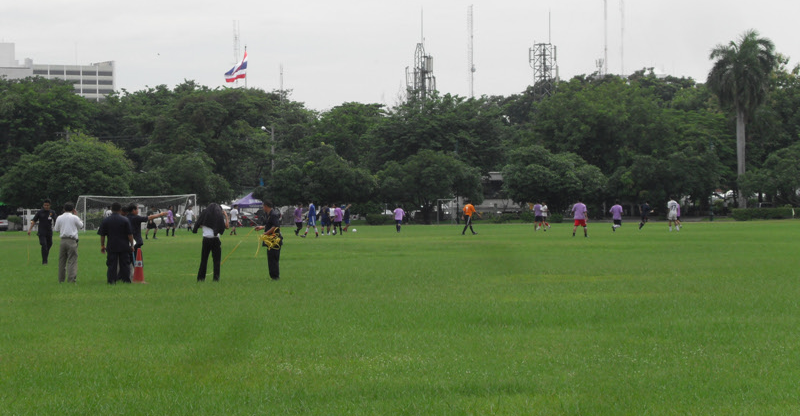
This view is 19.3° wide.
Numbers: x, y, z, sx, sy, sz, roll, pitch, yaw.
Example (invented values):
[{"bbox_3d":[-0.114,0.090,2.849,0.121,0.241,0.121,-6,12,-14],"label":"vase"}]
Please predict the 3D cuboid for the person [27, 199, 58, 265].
[{"bbox_3d":[-9.465,0.647,62.500,0.680,1.760,0.480,-1,0,-5],"label":"person"}]

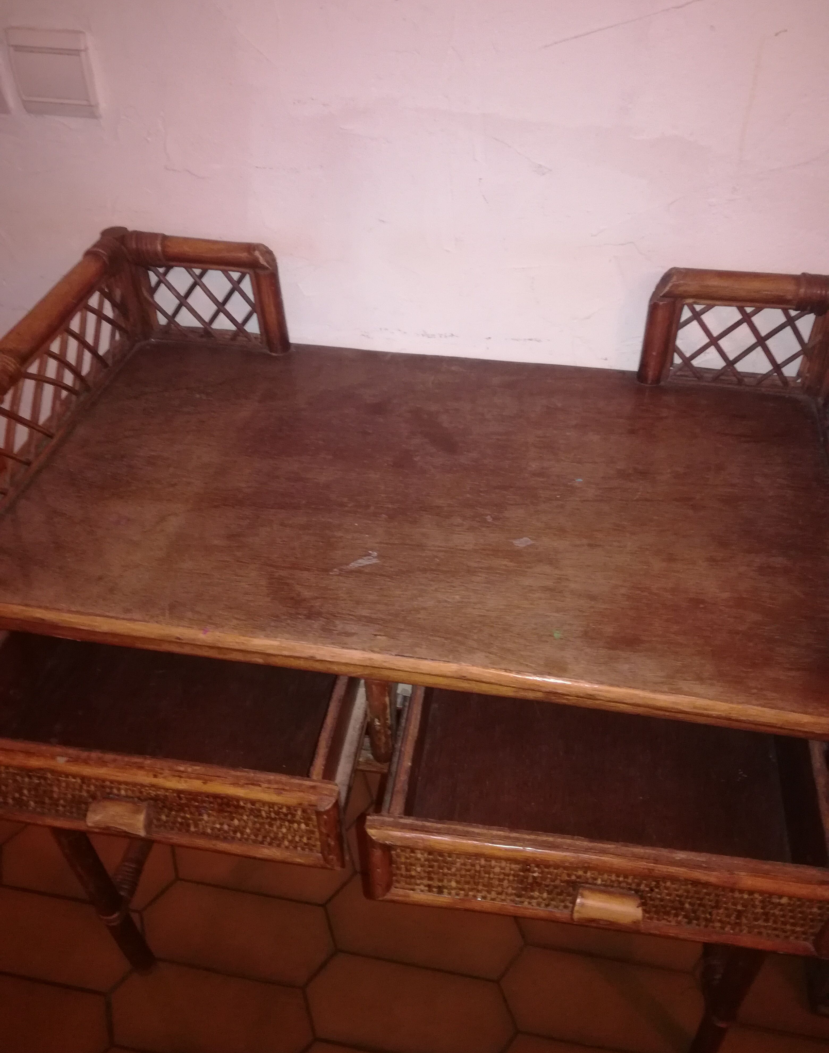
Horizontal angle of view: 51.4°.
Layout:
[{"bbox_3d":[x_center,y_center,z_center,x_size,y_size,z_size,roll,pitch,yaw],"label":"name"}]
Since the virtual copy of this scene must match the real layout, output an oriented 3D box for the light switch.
[{"bbox_3d":[-0.351,-0.444,0.845,0.081,0.080,0.012,6,43,8],"label":"light switch"}]

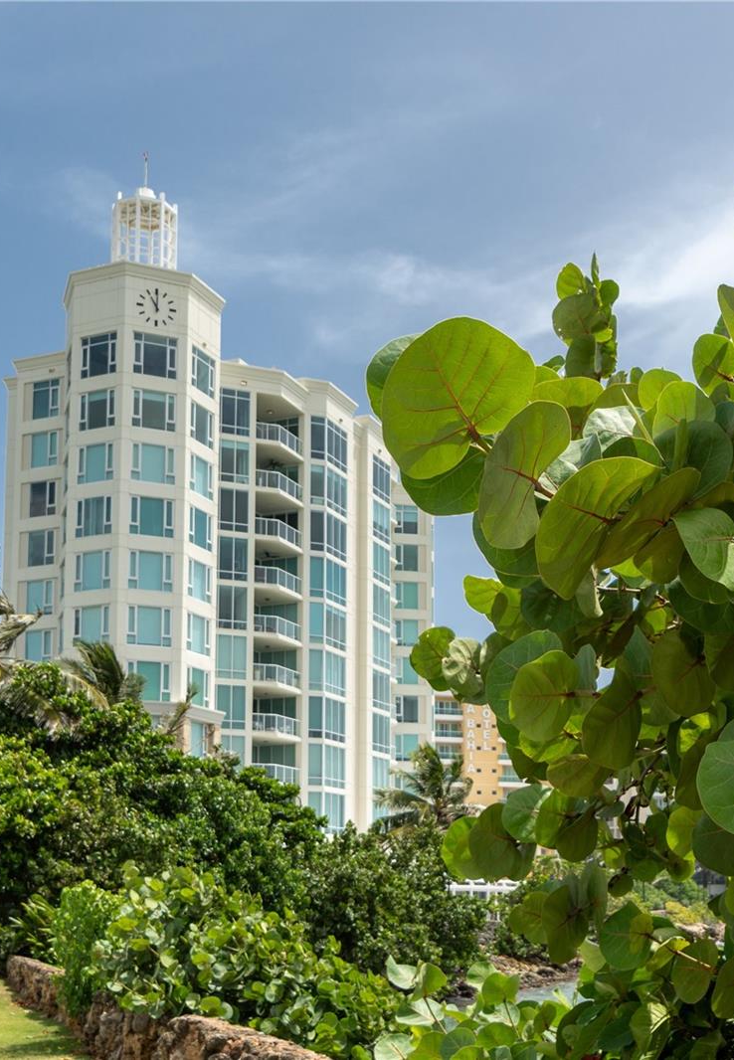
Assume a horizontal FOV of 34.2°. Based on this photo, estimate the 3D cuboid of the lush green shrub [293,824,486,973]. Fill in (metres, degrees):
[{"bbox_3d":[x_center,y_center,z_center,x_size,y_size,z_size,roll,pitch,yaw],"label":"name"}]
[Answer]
[{"bbox_3d":[0.525,10.120,32.500,5.400,4.200,4.400,0,-9,0],"label":"lush green shrub"}]

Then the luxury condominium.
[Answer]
[{"bbox_3d":[-8.503,3.587,82.000,16.000,41.000,35.000,-4,-10,25],"label":"luxury condominium"}]

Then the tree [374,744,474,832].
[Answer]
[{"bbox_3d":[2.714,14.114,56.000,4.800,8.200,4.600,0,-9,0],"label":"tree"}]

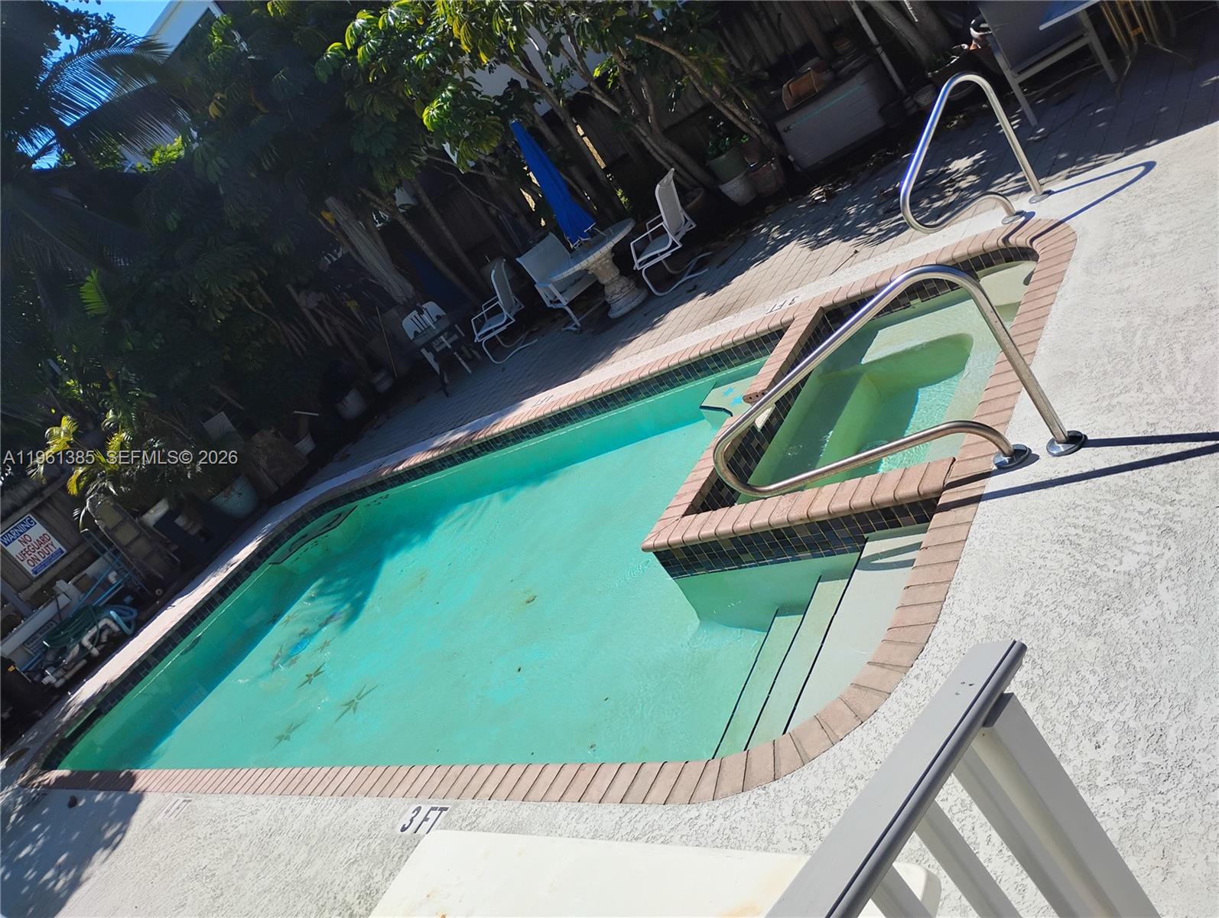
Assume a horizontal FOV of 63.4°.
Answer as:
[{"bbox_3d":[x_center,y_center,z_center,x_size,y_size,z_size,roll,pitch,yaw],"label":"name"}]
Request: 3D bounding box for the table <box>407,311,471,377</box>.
[{"bbox_3d":[-1.932,-1.299,12.098,0.978,0.682,0.978,-34,18,0],"label":"table"}]

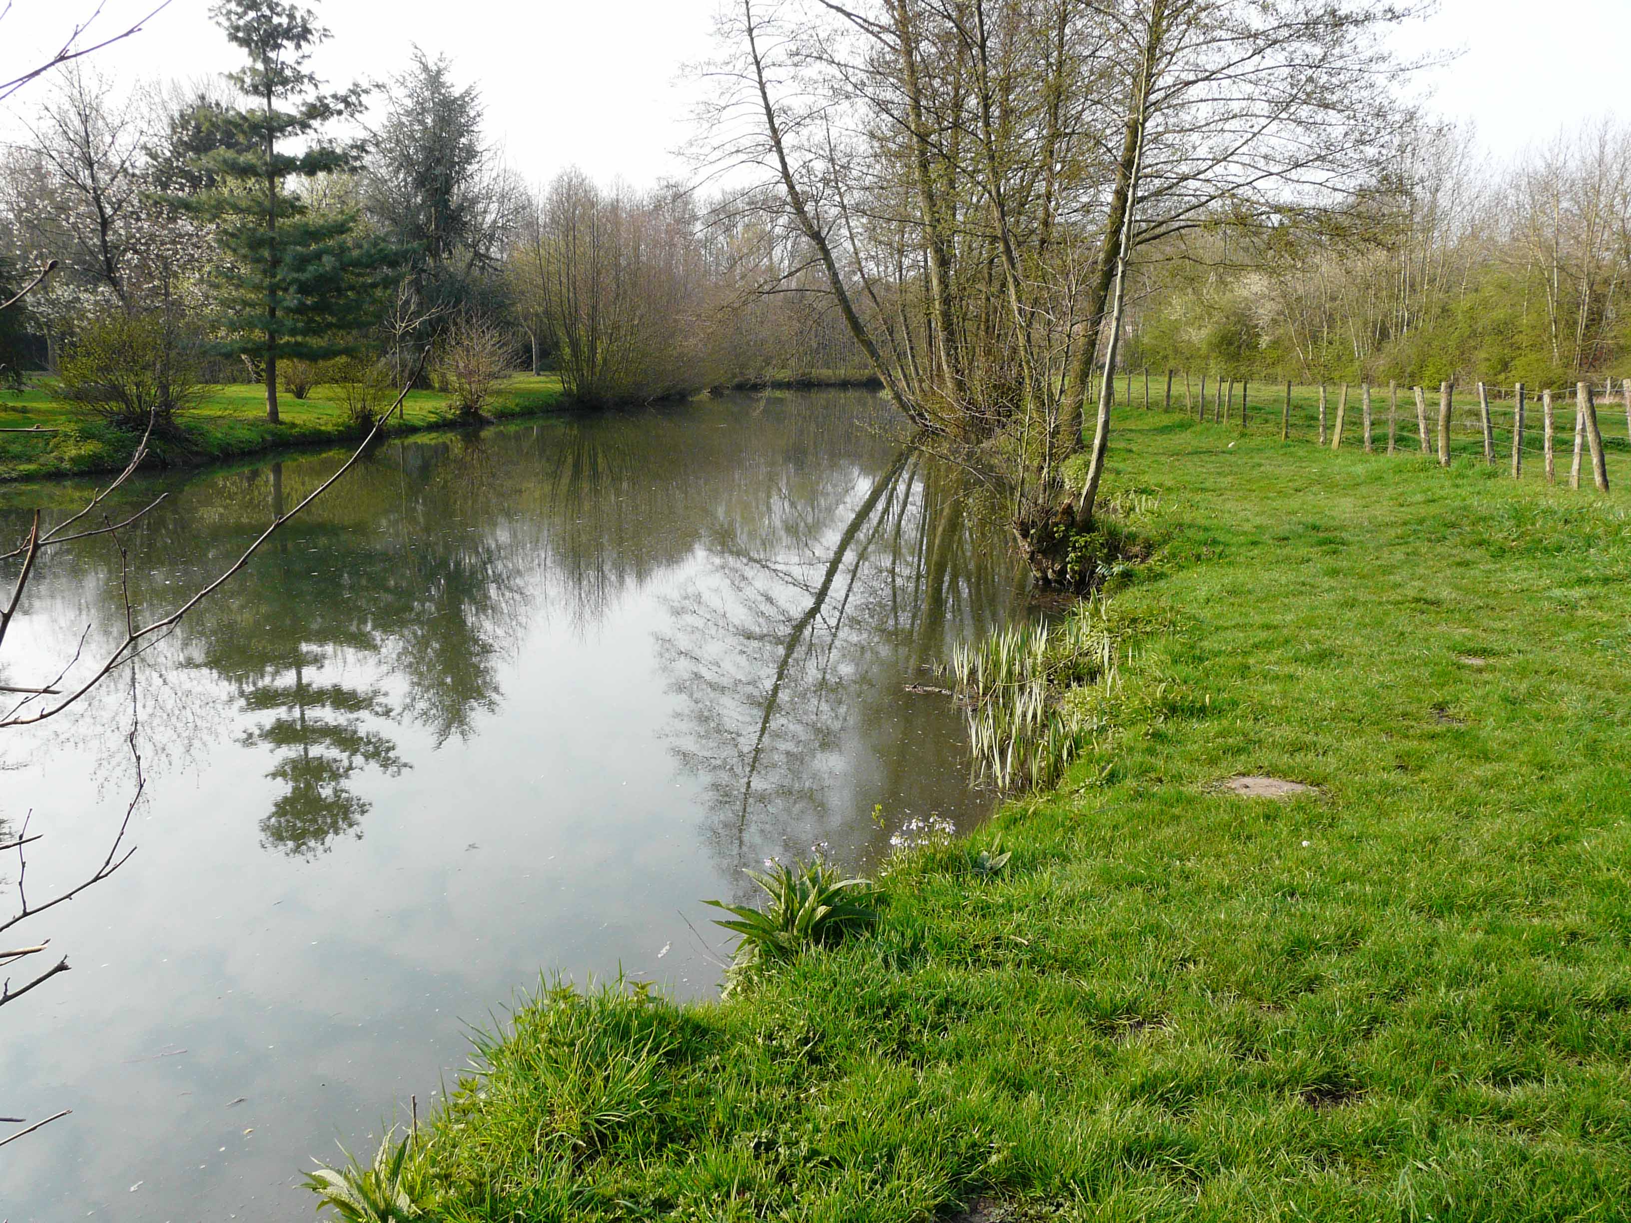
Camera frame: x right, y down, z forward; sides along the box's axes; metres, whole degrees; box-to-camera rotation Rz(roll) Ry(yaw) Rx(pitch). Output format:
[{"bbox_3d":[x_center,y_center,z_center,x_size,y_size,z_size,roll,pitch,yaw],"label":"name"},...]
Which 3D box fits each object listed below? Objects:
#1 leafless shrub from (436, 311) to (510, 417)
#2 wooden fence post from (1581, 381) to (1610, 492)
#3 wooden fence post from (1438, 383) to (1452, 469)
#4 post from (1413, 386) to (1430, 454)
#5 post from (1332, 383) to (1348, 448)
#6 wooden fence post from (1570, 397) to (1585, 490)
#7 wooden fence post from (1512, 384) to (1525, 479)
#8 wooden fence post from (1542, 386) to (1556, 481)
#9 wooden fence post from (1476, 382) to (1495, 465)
[{"bbox_3d":[-10.939,-7.984,42.500,2.700,3.450,2.700,-2,11,-14],"label":"leafless shrub"},{"bbox_3d":[9.184,-2.052,15.563,0.135,1.310,0.135,-10,4,31],"label":"wooden fence post"},{"bbox_3d":[9.322,-2.751,19.500,0.155,1.242,0.155,2,10,25],"label":"wooden fence post"},{"bbox_3d":[10.243,-3.204,22.239,0.115,1.154,0.115,-7,7,25],"label":"post"},{"bbox_3d":[9.506,-3.517,23.877,0.115,1.184,0.115,8,13,20],"label":"post"},{"bbox_3d":[9.128,-2.084,15.799,0.105,1.262,0.105,3,11,30],"label":"wooden fence post"},{"bbox_3d":[9.222,-2.355,17.301,0.105,1.255,0.105,2,10,28],"label":"wooden fence post"},{"bbox_3d":[9.469,-2.250,17.024,0.105,1.196,0.105,-2,8,29],"label":"wooden fence post"},{"bbox_3d":[10.140,-2.834,19.941,0.105,1.250,0.105,-7,6,28],"label":"wooden fence post"}]

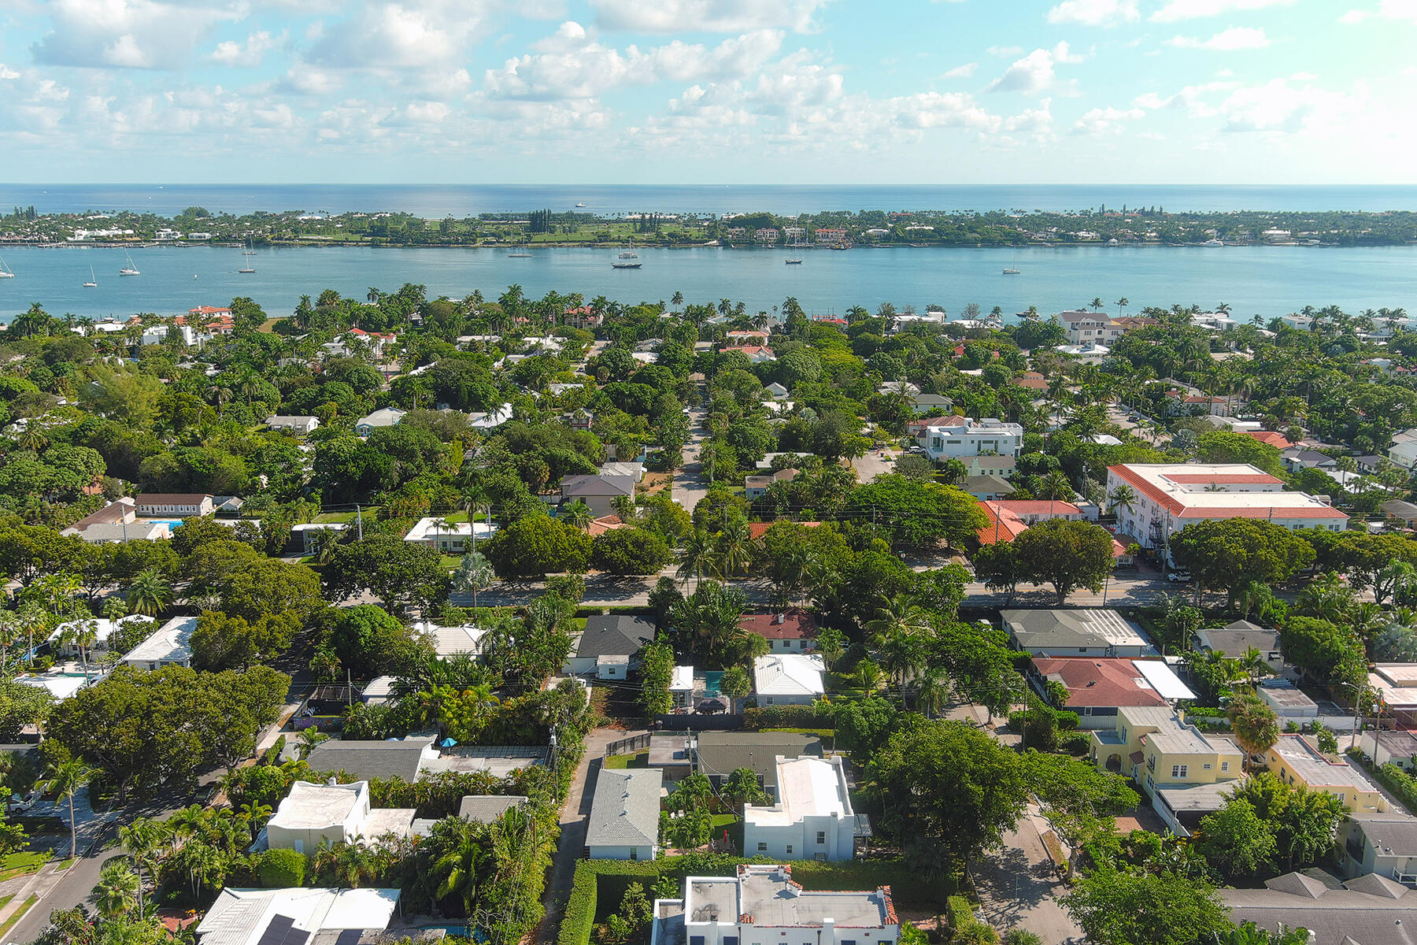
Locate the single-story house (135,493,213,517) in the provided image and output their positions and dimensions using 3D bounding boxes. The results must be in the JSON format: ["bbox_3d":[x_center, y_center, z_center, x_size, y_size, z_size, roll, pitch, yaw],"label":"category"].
[{"bbox_3d":[-112.409,6.536,240.030,13.943,4.000,6.025,0,14,0],"label":"single-story house"}]

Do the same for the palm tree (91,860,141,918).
[{"bbox_3d":[-58.100,41.377,112.343,4.800,5.900,4.800,0,14,0],"label":"palm tree"}]

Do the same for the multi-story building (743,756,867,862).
[{"bbox_3d":[9.391,35.991,123.251,11.383,5.000,13.449,0,14,0],"label":"multi-story building"}]

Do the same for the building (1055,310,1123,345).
[{"bbox_3d":[170.900,-64.413,509.511,22.800,13.000,19.000,0,14,0],"label":"building"}]

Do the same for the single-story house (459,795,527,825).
[{"bbox_3d":[-22.550,36.879,122.004,6.801,3.900,6.600,0,14,0],"label":"single-story house"}]

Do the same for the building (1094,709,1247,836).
[{"bbox_3d":[55.100,34.940,135.366,13.800,6.900,17.800,0,14,0],"label":"building"}]

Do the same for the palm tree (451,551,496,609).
[{"bbox_3d":[-37.644,17.712,184.013,7.000,10.200,7.000,0,14,0],"label":"palm tree"}]

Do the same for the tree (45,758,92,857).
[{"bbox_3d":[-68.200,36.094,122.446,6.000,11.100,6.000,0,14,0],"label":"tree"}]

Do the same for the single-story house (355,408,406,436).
[{"bbox_3d":[-90.701,-14.162,319.271,11.470,4.700,17.888,0,14,0],"label":"single-story house"}]

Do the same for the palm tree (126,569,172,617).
[{"bbox_3d":[-92.500,20.494,188.337,7.500,8.500,7.500,0,14,0],"label":"palm tree"}]

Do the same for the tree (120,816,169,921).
[{"bbox_3d":[-52.642,37.298,106.742,4.600,10.676,4.600,0,14,0],"label":"tree"}]

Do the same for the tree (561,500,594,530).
[{"bbox_3d":[-25.131,9.249,220.005,5.900,8.700,5.900,0,14,0],"label":"tree"}]

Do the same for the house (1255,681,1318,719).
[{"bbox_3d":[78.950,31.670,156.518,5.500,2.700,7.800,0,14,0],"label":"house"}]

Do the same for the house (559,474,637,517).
[{"bbox_3d":[-22.805,4.627,239.421,14.217,8.000,12.156,0,14,0],"label":"house"}]

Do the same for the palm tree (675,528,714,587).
[{"bbox_3d":[-1.400,16.959,191.042,7.300,14.000,7.300,0,14,0],"label":"palm tree"}]

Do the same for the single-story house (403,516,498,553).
[{"bbox_3d":[-50.250,12.832,227.771,16.900,3.700,15.200,0,14,0],"label":"single-story house"}]

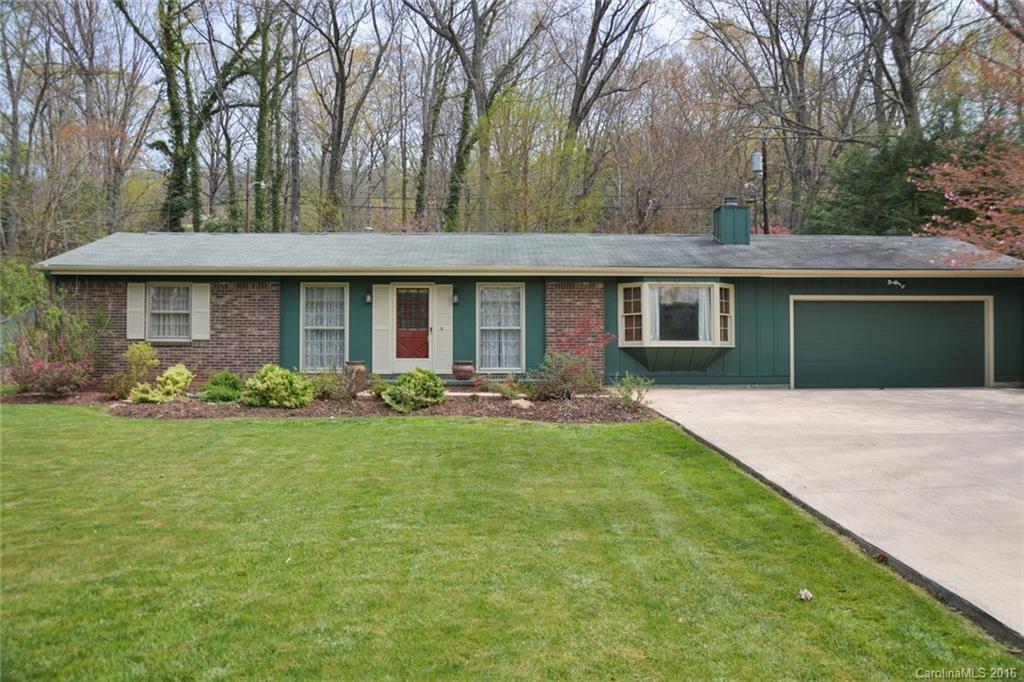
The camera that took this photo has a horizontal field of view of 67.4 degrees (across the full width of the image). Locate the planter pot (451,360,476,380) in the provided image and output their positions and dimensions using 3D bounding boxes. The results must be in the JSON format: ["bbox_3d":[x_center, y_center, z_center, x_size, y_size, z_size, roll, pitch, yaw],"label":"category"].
[{"bbox_3d":[-1.087,0.663,17.200,0.502,0.430,0.500,0,-1,0],"label":"planter pot"}]

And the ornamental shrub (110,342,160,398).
[{"bbox_3d":[-8.141,0.636,16.600,1.081,1.206,0.900,0,0,0],"label":"ornamental shrub"}]

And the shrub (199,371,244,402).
[{"bbox_3d":[-5.865,0.907,15.500,0.929,0.622,0.800,0,0,-1],"label":"shrub"}]

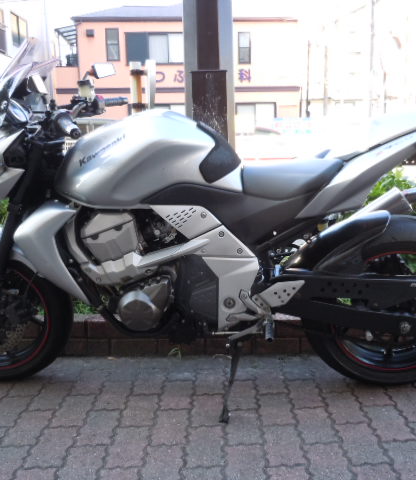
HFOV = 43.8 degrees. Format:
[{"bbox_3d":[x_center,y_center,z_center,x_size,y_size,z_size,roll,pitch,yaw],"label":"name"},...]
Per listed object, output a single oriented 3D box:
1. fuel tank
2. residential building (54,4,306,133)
[{"bbox_3d":[-0.211,-0.281,1.711,0.500,0.290,0.340,-1,16,3],"label":"fuel tank"},{"bbox_3d":[-1.450,-6.292,22.308,9.000,7.700,8.000,-2,8,-5],"label":"residential building"}]

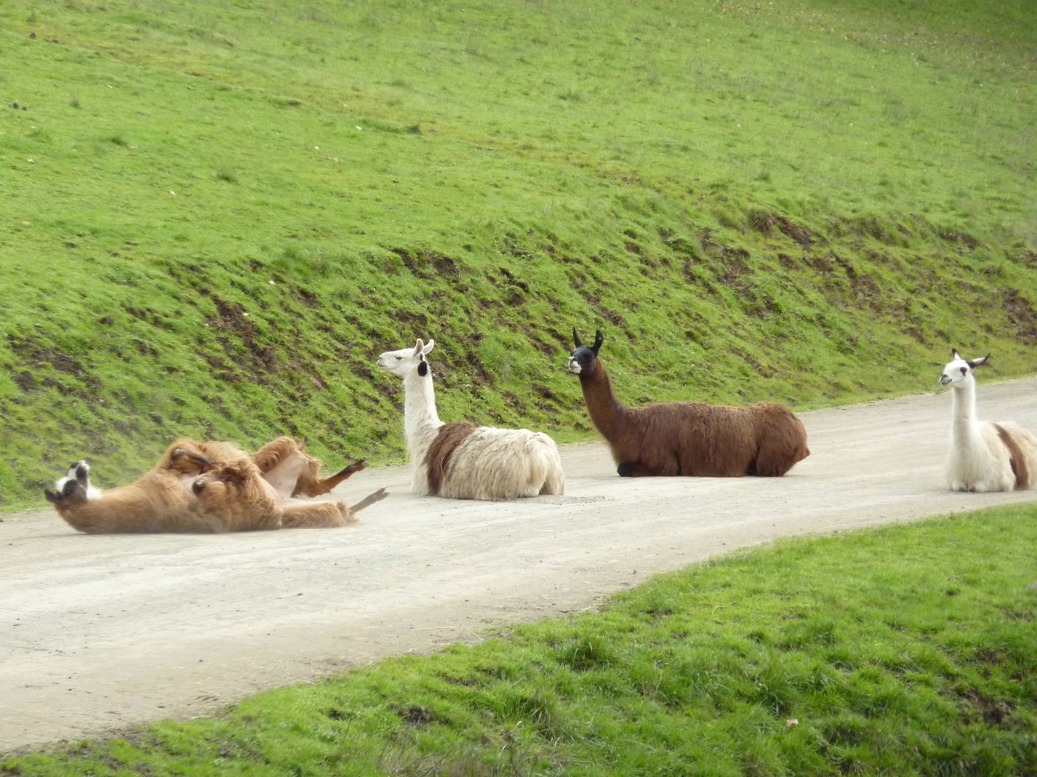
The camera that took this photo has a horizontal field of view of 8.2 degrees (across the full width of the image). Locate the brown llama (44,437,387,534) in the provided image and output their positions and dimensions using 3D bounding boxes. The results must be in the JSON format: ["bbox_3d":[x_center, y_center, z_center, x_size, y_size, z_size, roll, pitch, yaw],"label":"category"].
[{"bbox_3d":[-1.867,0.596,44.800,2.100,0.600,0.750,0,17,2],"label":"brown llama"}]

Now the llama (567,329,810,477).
[{"bbox_3d":[1.126,0.097,48.000,1.570,0.970,0.550,-1,6,-6],"label":"llama"}]

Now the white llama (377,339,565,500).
[{"bbox_3d":[-0.307,0.198,46.600,1.300,1.000,0.580,5,8,45],"label":"white llama"}]

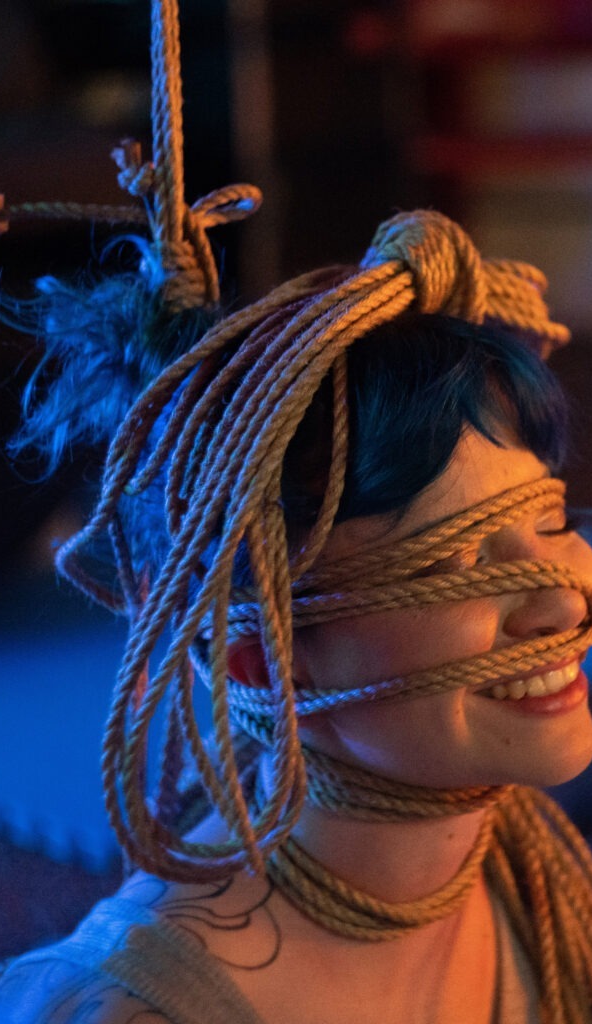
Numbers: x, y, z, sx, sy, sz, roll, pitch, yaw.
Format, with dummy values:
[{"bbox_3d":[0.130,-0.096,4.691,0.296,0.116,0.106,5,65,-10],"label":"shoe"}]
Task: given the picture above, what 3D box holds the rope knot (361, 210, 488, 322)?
[{"bbox_3d":[0.056,-0.108,1.060,0.054,0.047,0.048,0,8,0],"label":"rope knot"}]

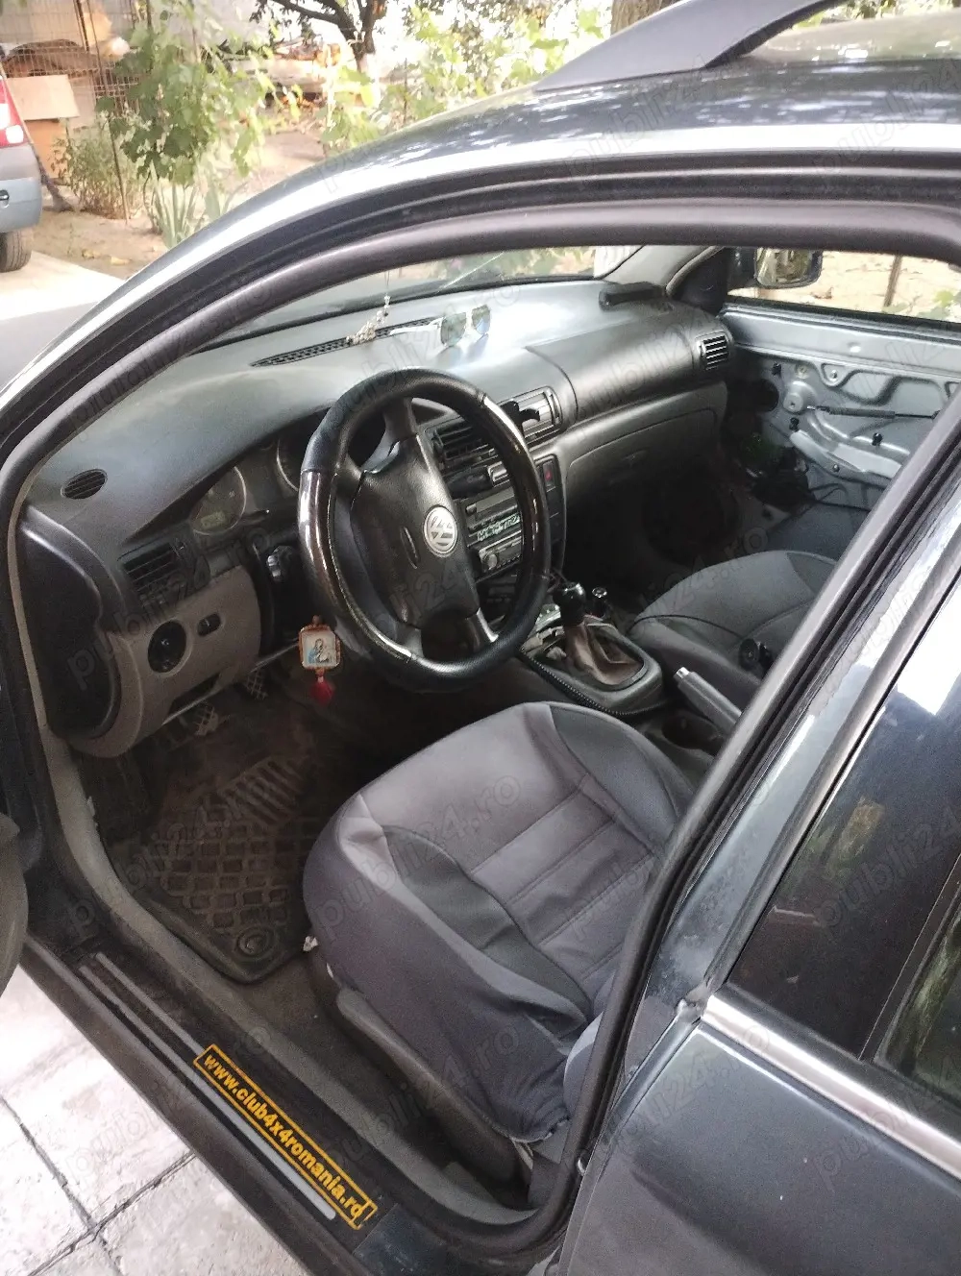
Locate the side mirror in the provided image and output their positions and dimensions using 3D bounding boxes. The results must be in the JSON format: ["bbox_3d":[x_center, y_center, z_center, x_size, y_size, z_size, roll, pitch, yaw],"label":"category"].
[{"bbox_3d":[0.602,-0.798,2.123,0.190,0.135,0.110,-21,34,-30],"label":"side mirror"}]

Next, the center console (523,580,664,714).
[{"bbox_3d":[0.144,-0.001,1.642,0.310,0.198,0.192,23,37,37],"label":"center console"}]

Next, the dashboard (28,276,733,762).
[{"bbox_3d":[-0.134,-0.299,1.757,0.555,0.445,1.420,23,37,37],"label":"dashboard"}]

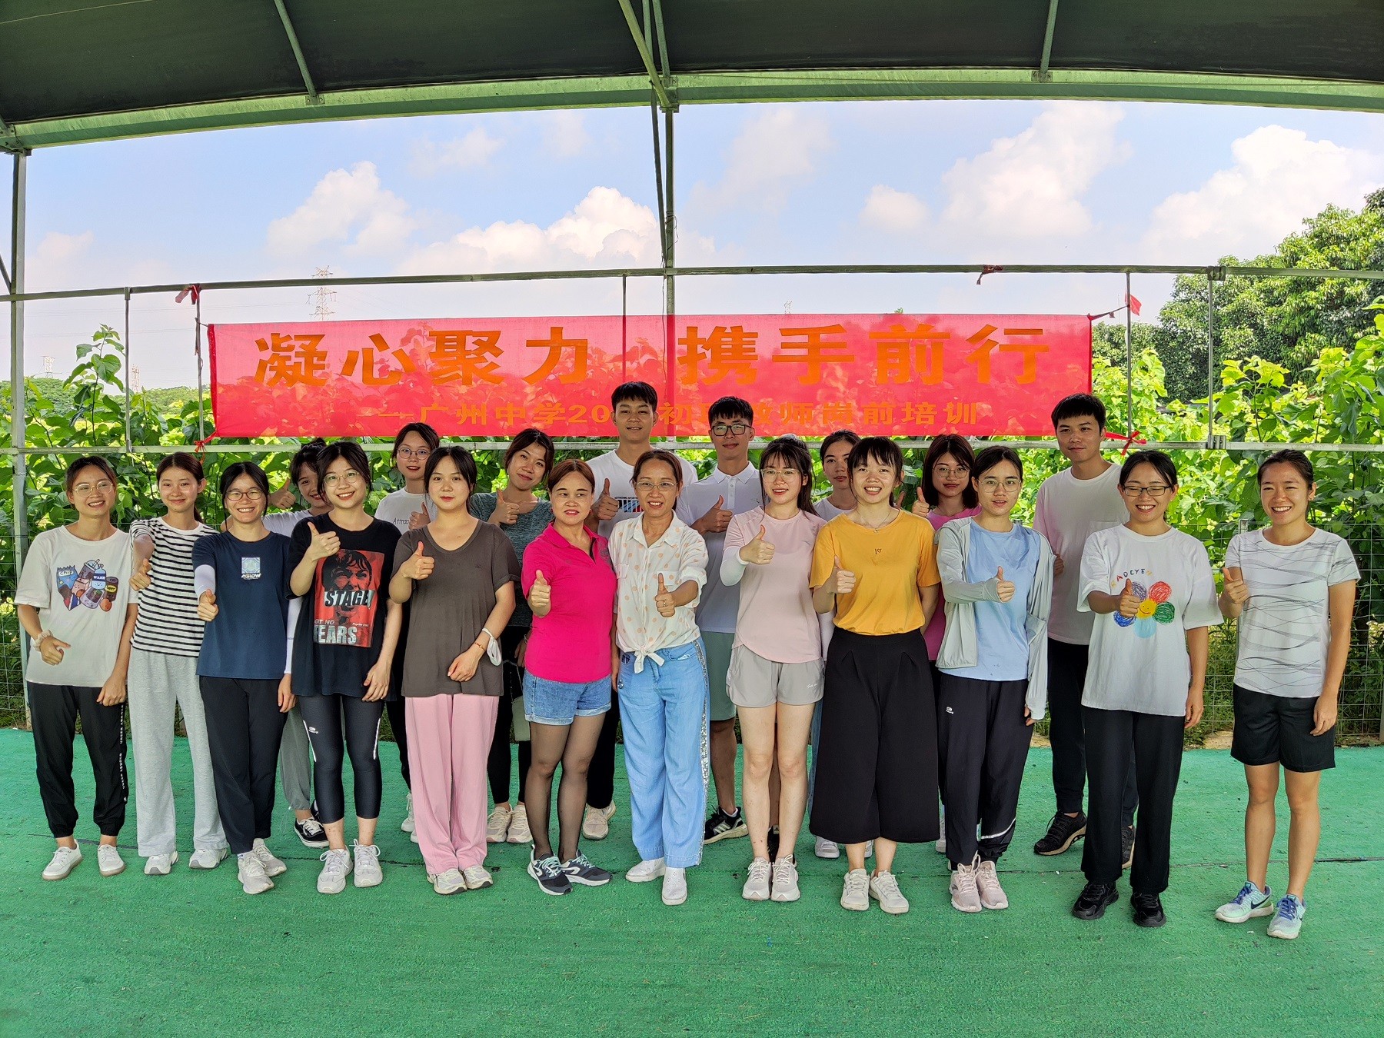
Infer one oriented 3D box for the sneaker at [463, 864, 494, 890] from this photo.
[{"bbox_3d":[-0.817,1.309,3.798,0.095,0.100,0.250,-2,4,-25],"label":"sneaker"}]

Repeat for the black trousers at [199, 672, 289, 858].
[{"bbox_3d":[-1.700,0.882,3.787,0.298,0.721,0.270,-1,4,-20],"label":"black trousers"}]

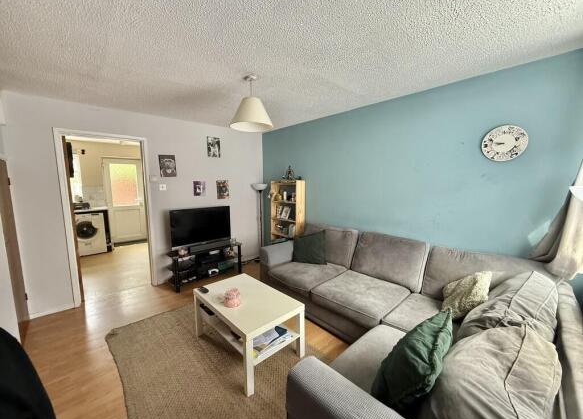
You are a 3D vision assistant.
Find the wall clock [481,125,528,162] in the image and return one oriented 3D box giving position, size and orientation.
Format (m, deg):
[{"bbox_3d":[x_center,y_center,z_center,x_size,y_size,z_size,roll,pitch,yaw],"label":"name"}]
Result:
[{"bbox_3d":[1.766,-0.551,1.956,0.035,0.297,0.297,-7,9,-42],"label":"wall clock"}]

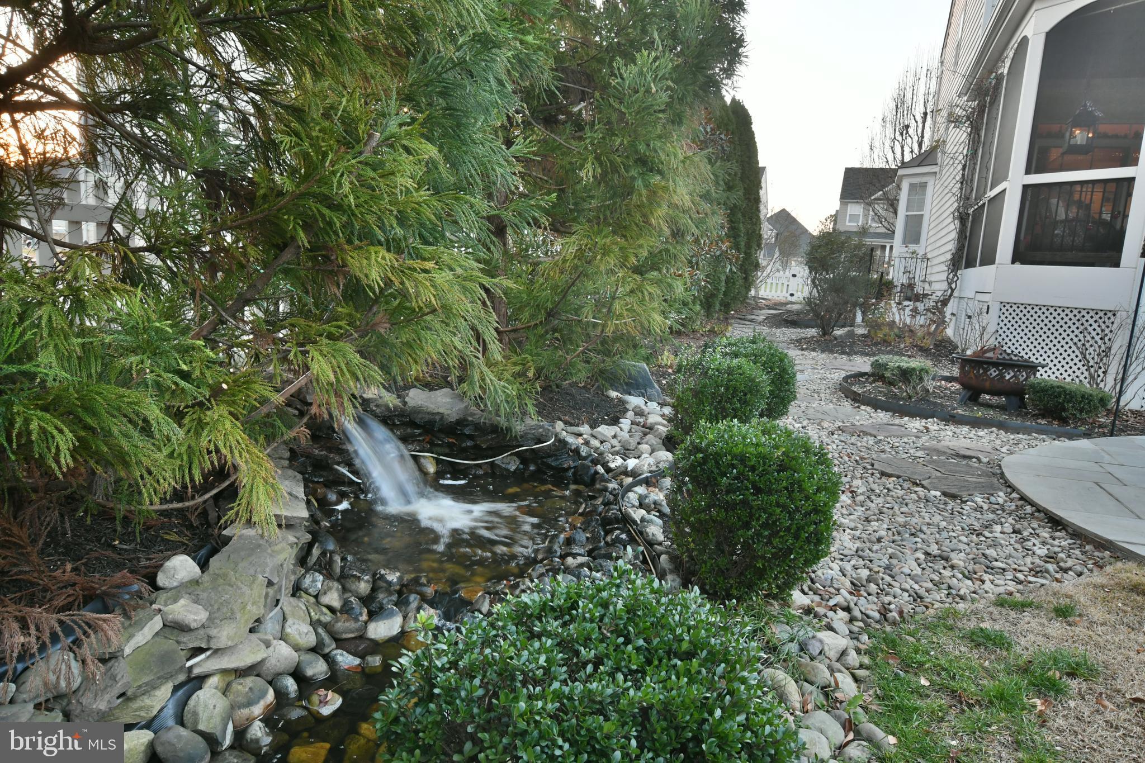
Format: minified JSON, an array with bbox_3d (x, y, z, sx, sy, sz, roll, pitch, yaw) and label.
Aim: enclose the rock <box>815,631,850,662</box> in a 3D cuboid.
[{"bbox_3d":[0.872,0.889,2.561,0.114,0.081,0.102,6,9,15],"label":"rock"}]

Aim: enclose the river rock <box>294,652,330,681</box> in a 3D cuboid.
[{"bbox_3d":[-0.852,0.932,2.496,0.114,0.091,0.104,4,9,0],"label":"river rock"}]

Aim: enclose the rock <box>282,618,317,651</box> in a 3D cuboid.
[{"bbox_3d":[-0.924,0.858,2.582,0.113,0.091,0.108,4,9,0],"label":"rock"}]

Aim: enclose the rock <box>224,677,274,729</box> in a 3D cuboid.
[{"bbox_3d":[-1.060,1.063,2.512,0.165,0.154,0.205,-2,9,-23],"label":"rock"}]

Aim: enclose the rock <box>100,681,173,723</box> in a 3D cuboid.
[{"bbox_3d":[-1.168,0.860,2.044,0.197,0.091,0.134,1,9,-15],"label":"rock"}]

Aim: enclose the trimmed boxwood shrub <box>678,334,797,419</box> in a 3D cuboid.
[{"bbox_3d":[1.283,0.055,5.900,0.950,0.720,0.950,4,9,12],"label":"trimmed boxwood shrub"}]

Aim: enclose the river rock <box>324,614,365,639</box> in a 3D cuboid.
[{"bbox_3d":[-0.920,0.993,3.084,0.165,0.095,0.119,-1,9,-17],"label":"river rock"}]

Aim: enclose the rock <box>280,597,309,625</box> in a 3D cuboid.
[{"bbox_3d":[-1.103,0.922,3.038,0.118,0.121,0.162,-1,9,-20],"label":"rock"}]

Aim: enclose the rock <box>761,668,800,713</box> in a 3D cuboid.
[{"bbox_3d":[0.626,0.925,2.288,0.088,0.088,0.161,1,9,-18],"label":"rock"}]

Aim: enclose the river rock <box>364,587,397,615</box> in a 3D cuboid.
[{"bbox_3d":[-0.844,0.975,3.358,0.157,0.131,0.175,0,9,-14],"label":"river rock"}]

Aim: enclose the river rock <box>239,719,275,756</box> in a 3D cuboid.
[{"bbox_3d":[-0.896,1.011,2.162,0.099,0.094,0.096,0,9,-20],"label":"river rock"}]

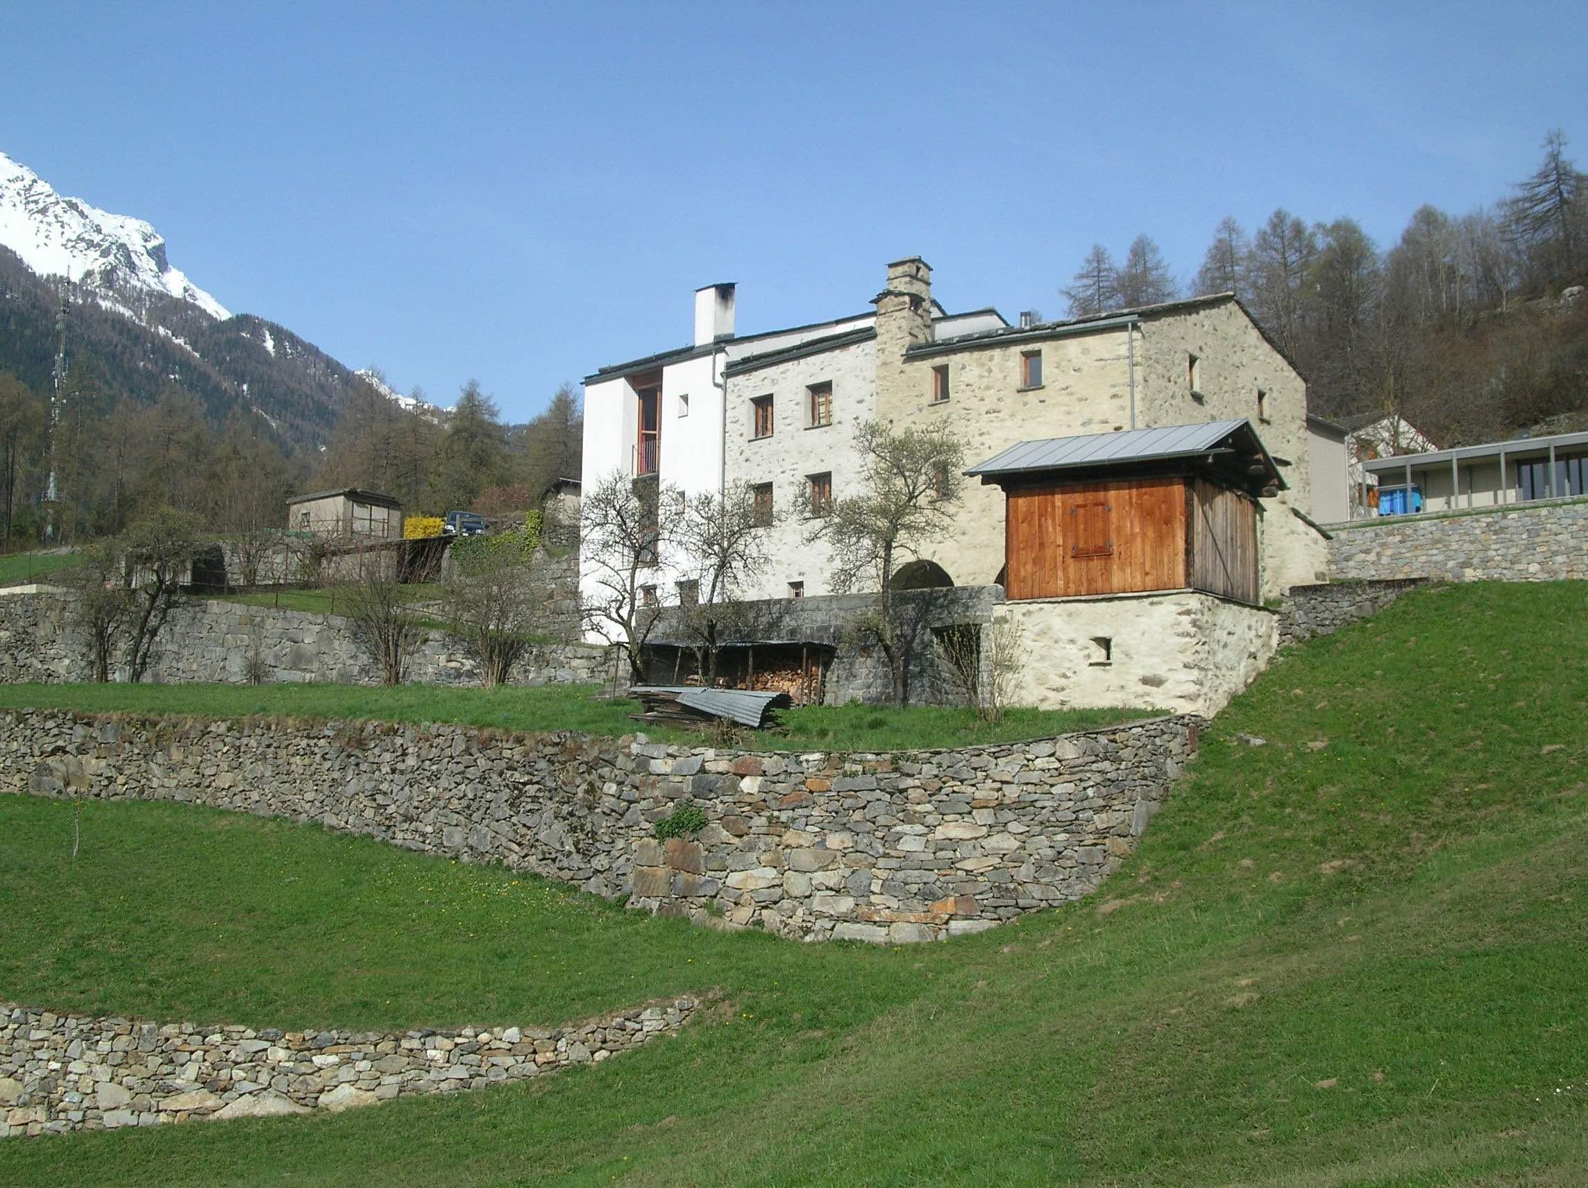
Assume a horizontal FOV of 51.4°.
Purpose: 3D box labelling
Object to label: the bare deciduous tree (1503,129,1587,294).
[{"bbox_3d":[52.493,-26.592,114.349,6.000,11.900,6.000,-3,-8,25],"label":"bare deciduous tree"}]

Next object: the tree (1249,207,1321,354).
[{"bbox_3d":[36.633,-21.872,123.808,5.200,14.600,5.200,-2,-8,17],"label":"tree"}]

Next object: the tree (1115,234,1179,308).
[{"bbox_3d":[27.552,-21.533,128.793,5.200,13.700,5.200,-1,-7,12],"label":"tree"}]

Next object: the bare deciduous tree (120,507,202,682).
[{"bbox_3d":[-18.759,0.001,48.869,2.500,5.300,2.500,3,-8,-21],"label":"bare deciduous tree"}]

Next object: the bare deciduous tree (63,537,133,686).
[{"bbox_3d":[-20.607,0.465,48.808,2.100,4.300,2.100,4,-8,-23],"label":"bare deciduous tree"}]

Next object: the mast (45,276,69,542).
[{"bbox_3d":[-104.921,-26.446,235.104,2.600,39.700,2.600,4,-8,-24],"label":"mast"}]

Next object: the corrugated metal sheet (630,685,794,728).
[{"bbox_3d":[-1.943,2.575,38.279,3.400,0.800,1.300,-3,-8,23],"label":"corrugated metal sheet"}]

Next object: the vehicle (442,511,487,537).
[{"bbox_3d":[-13.548,-2.627,67.861,1.750,1.550,4.200,3,-8,-18],"label":"vehicle"}]

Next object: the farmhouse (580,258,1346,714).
[{"bbox_3d":[4.483,-2.130,49.345,20.800,13.000,15.200,-5,-9,36],"label":"farmhouse"}]

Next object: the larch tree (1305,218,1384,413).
[{"bbox_3d":[40.558,-20.486,121.620,5.600,15.100,5.600,-2,-8,19],"label":"larch tree"}]

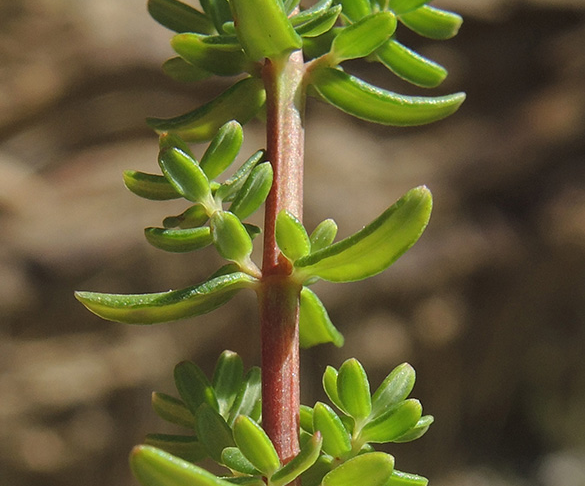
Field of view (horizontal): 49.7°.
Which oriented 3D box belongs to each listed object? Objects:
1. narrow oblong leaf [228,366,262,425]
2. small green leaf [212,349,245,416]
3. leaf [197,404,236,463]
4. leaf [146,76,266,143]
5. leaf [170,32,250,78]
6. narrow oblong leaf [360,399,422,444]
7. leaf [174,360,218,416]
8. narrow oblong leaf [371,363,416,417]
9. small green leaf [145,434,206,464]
[{"bbox_3d":[-0.024,0.076,0.315,0.011,0.030,0.006,26,-12,2],"label":"narrow oblong leaf"},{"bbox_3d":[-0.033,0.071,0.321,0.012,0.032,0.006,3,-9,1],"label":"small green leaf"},{"bbox_3d":[-0.038,0.092,0.307,0.015,0.029,0.006,-22,6,-13],"label":"leaf"},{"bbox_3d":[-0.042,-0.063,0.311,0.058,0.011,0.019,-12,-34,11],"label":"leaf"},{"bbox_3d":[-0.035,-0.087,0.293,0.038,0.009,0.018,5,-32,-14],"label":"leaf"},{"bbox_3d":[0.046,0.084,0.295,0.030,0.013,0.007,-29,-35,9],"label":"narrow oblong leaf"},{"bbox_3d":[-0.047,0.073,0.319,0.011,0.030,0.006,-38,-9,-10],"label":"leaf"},{"bbox_3d":[0.048,0.071,0.306,0.012,0.028,0.006,38,-13,15],"label":"narrow oblong leaf"},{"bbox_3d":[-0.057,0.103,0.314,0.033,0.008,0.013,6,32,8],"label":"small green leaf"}]

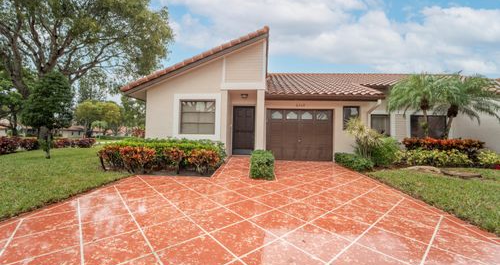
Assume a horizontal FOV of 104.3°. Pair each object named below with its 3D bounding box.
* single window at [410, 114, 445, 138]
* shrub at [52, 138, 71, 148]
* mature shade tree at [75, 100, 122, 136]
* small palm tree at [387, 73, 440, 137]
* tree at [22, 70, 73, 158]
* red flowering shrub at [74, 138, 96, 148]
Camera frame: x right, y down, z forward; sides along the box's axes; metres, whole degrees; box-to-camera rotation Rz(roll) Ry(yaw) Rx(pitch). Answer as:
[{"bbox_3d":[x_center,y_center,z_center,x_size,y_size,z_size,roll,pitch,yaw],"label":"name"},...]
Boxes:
[{"bbox_3d":[9.733,-0.273,10.600,2.000,1.330,0.120,1,-1,0],"label":"single window"},{"bbox_3d":[-13.000,0.770,13.500,1.150,0.720,1.050,1,-1,0],"label":"shrub"},{"bbox_3d":[-28.000,-2.600,36.000,6.800,6.600,6.500,1,-1,0],"label":"mature shade tree"},{"bbox_3d":[7.800,-0.780,9.200,2.200,4.000,2.100,1,-1,0],"label":"small palm tree"},{"bbox_3d":[-7.920,-0.690,7.600,1.450,3.450,1.400,1,-1,0],"label":"tree"},{"bbox_3d":[-12.300,0.810,14.500,1.350,0.750,1.150,1,-1,0],"label":"red flowering shrub"}]

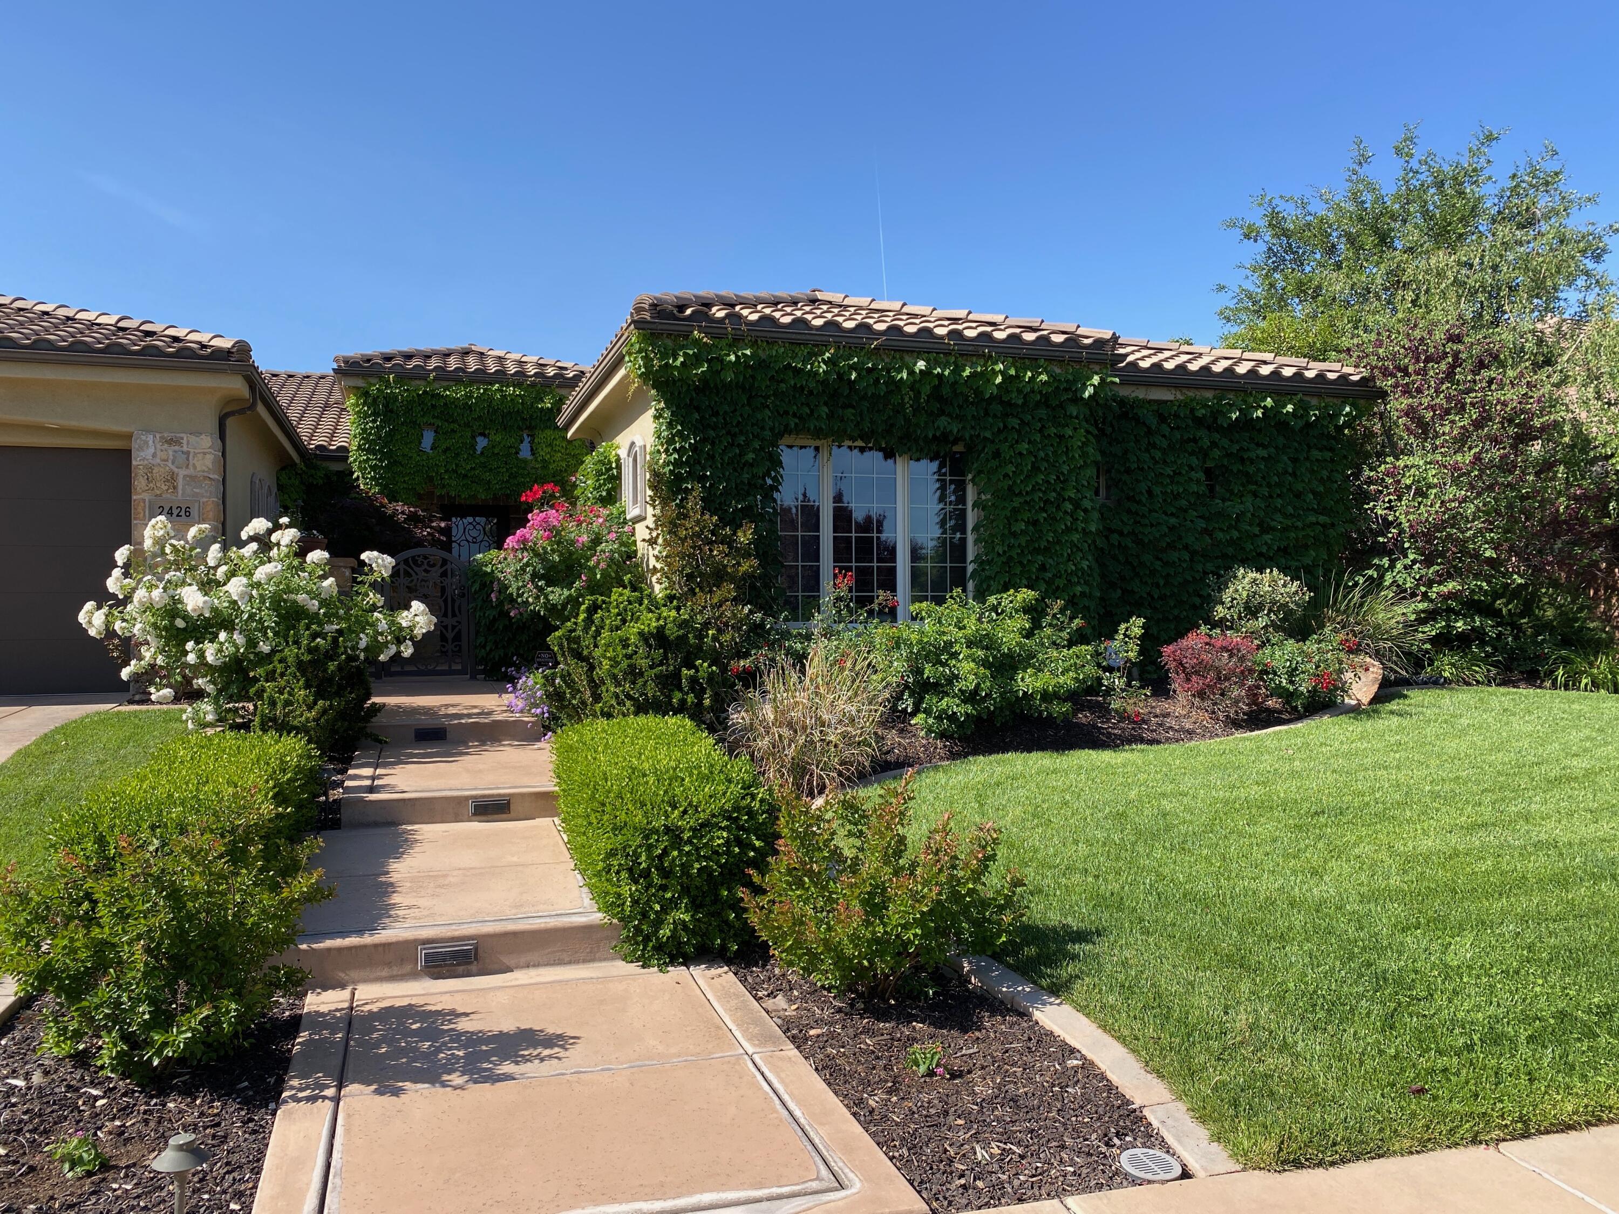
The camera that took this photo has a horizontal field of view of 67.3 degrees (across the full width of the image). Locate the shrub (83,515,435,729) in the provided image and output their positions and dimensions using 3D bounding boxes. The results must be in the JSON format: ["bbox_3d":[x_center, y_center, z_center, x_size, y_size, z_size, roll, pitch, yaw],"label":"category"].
[{"bbox_3d":[-4.380,0.080,9.850,2.500,1.680,1.800,0,0,-18],"label":"shrub"}]

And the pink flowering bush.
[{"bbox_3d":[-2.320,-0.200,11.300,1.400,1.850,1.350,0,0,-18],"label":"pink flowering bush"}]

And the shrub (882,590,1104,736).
[{"bbox_3d":[1.450,0.425,9.850,1.700,1.120,1.450,0,0,-18],"label":"shrub"}]

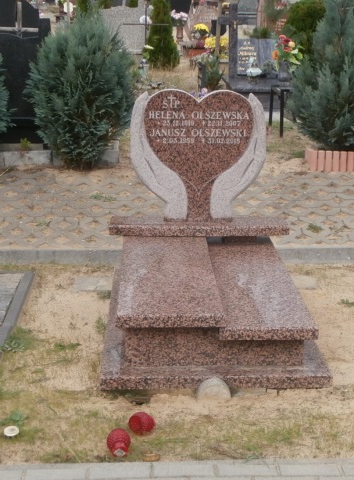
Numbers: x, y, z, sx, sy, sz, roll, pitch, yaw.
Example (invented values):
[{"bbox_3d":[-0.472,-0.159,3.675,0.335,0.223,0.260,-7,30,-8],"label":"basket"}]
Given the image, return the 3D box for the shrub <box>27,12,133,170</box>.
[{"bbox_3d":[-0.731,-1.147,6.590,0.860,1.120,0.840,0,15,-2],"label":"shrub"}]

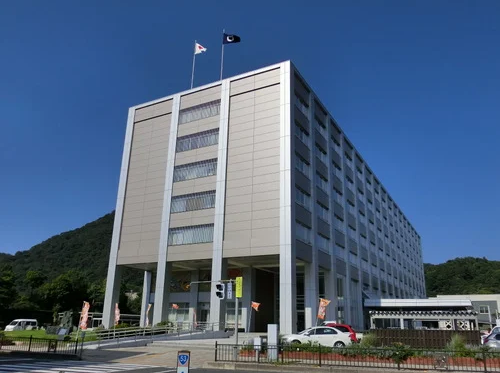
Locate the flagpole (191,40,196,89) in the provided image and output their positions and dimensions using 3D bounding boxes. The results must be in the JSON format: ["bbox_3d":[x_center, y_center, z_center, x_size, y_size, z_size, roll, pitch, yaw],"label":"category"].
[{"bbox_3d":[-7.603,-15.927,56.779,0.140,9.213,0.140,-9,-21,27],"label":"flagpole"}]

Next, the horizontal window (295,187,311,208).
[{"bbox_3d":[5.514,1.474,44.974,0.160,1.920,4.600,-9,-21,27],"label":"horizontal window"}]

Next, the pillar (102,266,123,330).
[{"bbox_3d":[-15.734,12.588,48.011,1.095,6.825,1.058,-9,-21,27],"label":"pillar"}]

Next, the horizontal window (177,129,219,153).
[{"bbox_3d":[-5.988,-5.134,48.071,5.949,1.971,0.180,-9,-21,27],"label":"horizontal window"}]

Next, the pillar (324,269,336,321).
[{"bbox_3d":[9.274,13.415,49.106,1.200,7.120,1.160,-9,-21,27],"label":"pillar"}]

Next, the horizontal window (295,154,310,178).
[{"bbox_3d":[5.601,-2.147,46.188,0.160,1.920,4.600,-9,-21,27],"label":"horizontal window"}]

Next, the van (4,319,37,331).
[{"bbox_3d":[-38.562,23.549,70.830,1.720,1.950,4.700,-6,-20,21],"label":"van"}]

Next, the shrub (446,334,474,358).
[{"bbox_3d":[10.553,7.967,21.001,1.305,1.131,1.200,-7,-20,24],"label":"shrub"}]

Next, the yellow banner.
[{"bbox_3d":[-0.467,4.412,18.300,0.280,0.900,0.050,-3,-19,12],"label":"yellow banner"}]

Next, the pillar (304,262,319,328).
[{"bbox_3d":[6.522,11.754,44.350,1.200,7.120,1.120,-9,-21,27],"label":"pillar"}]

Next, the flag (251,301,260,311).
[{"bbox_3d":[0.381,7.897,27.500,0.600,0.600,0.200,-1,-18,6],"label":"flag"}]

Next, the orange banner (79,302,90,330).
[{"bbox_3d":[-11.140,8.715,28.300,0.580,1.800,0.200,8,-20,-19],"label":"orange banner"}]

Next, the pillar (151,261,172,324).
[{"bbox_3d":[-9.202,11.585,44.467,1.080,6.868,0.991,-9,-21,27],"label":"pillar"}]

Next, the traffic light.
[{"bbox_3d":[-1.381,4.746,18.900,0.380,0.680,0.300,-16,-25,42],"label":"traffic light"}]

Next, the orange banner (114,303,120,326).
[{"bbox_3d":[-10.912,10.536,34.502,0.500,1.728,0.200,7,-19,-16],"label":"orange banner"}]

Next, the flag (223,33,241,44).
[{"bbox_3d":[-2.343,-19.001,53.926,2.150,1.571,0.300,3,-19,-3],"label":"flag"}]

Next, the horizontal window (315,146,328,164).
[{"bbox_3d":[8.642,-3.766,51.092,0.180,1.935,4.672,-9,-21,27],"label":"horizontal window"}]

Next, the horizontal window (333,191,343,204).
[{"bbox_3d":[11.752,1.757,56.764,0.160,1.920,4.600,-9,-21,27],"label":"horizontal window"}]

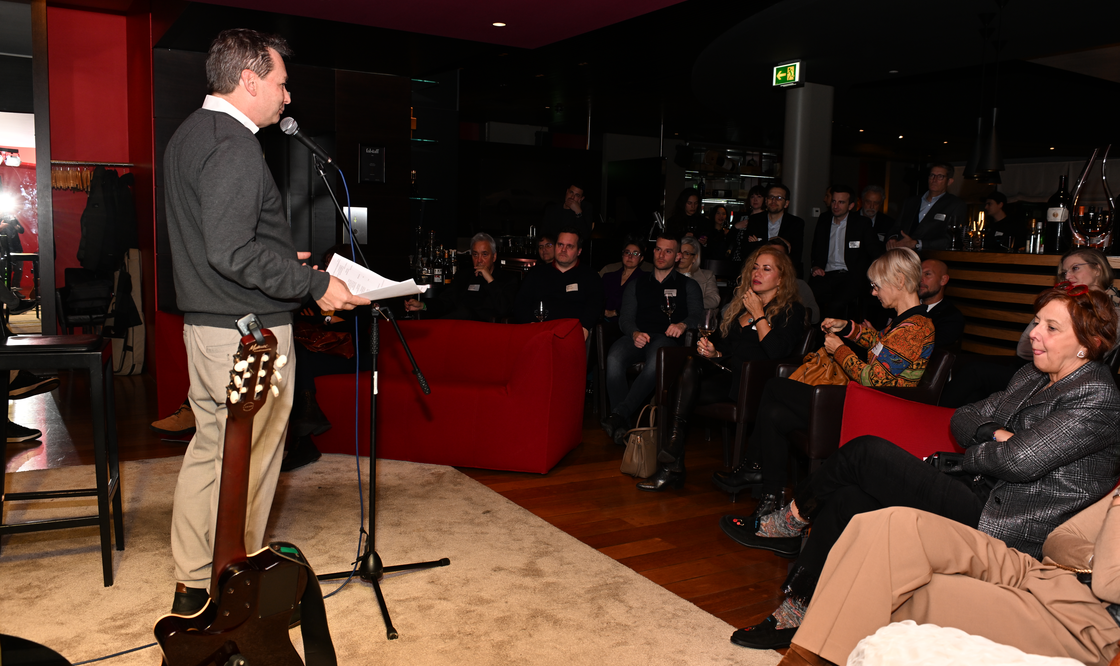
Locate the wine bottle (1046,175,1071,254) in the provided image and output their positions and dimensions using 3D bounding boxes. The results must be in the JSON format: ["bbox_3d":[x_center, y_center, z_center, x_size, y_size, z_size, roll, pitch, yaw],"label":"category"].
[{"bbox_3d":[2.729,-0.644,4.760,0.130,0.426,0.130,4,6,30],"label":"wine bottle"}]

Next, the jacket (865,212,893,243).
[{"bbox_3d":[2.439,-0.612,6.923,0.520,0.700,0.320,4,6,30],"label":"jacket"}]

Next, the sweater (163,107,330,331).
[{"bbox_3d":[-0.953,-0.341,2.619,0.470,0.655,0.550,-2,7,-31],"label":"sweater"}]

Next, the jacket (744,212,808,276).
[{"bbox_3d":[1.644,-0.598,6.754,0.540,0.700,0.340,4,6,26],"label":"jacket"}]

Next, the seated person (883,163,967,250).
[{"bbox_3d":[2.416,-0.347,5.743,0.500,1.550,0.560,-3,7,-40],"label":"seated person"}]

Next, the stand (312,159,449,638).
[{"bbox_3d":[-0.679,0.163,2.819,0.580,1.425,0.620,1,6,-3],"label":"stand"}]

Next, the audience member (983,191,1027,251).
[{"bbox_3d":[4.093,-0.415,7.997,0.400,1.770,0.520,-2,6,-30],"label":"audience member"}]

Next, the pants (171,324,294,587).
[{"bbox_3d":[-1.004,0.380,2.680,0.360,0.840,0.400,-2,6,-28],"label":"pants"}]

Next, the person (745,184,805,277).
[{"bbox_3d":[1.638,-0.309,6.782,0.540,1.690,0.380,4,6,26],"label":"person"}]

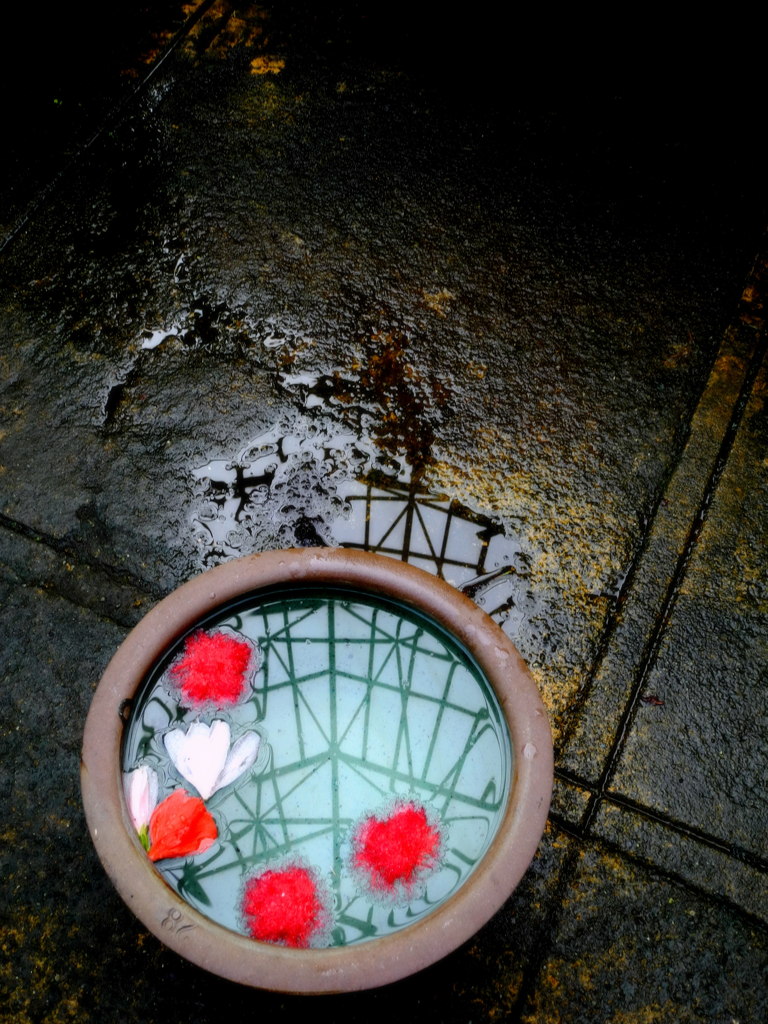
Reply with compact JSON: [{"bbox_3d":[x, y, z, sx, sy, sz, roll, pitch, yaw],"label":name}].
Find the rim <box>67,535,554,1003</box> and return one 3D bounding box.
[{"bbox_3d":[-0.055,0.204,0.967,0.400,0.070,0.400,2,56,-3],"label":"rim"}]

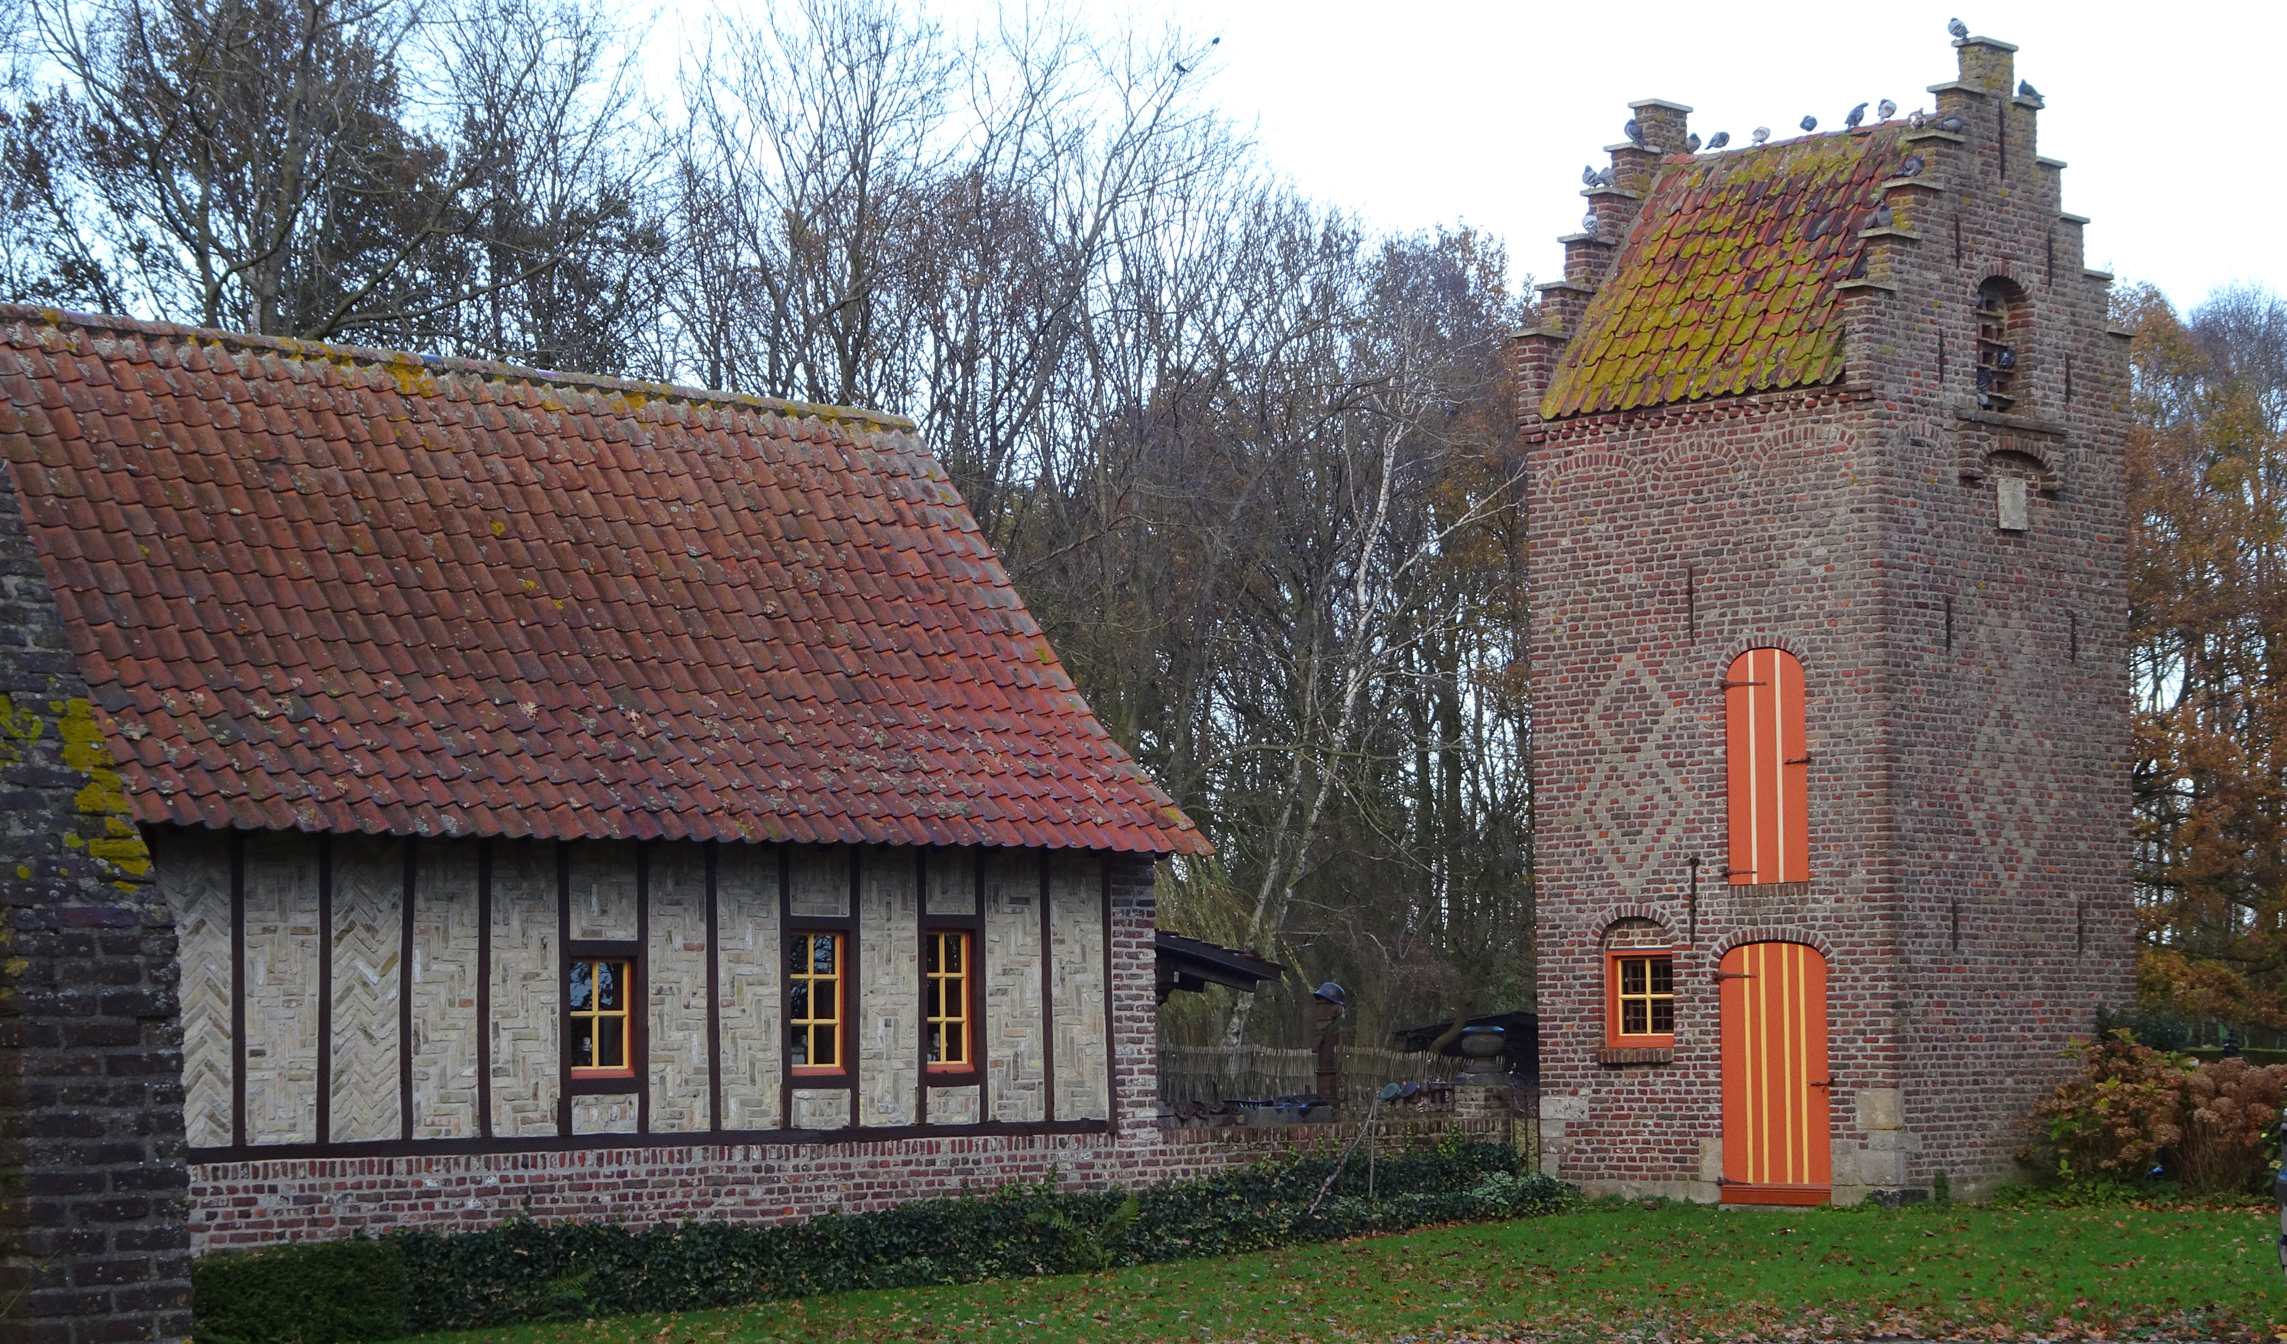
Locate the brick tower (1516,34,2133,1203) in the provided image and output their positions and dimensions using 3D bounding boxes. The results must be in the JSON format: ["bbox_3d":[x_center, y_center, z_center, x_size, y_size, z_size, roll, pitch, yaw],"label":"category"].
[{"bbox_3d":[5.987,-0.412,35.729,3.820,9.720,3.900,-5,-7,43],"label":"brick tower"}]

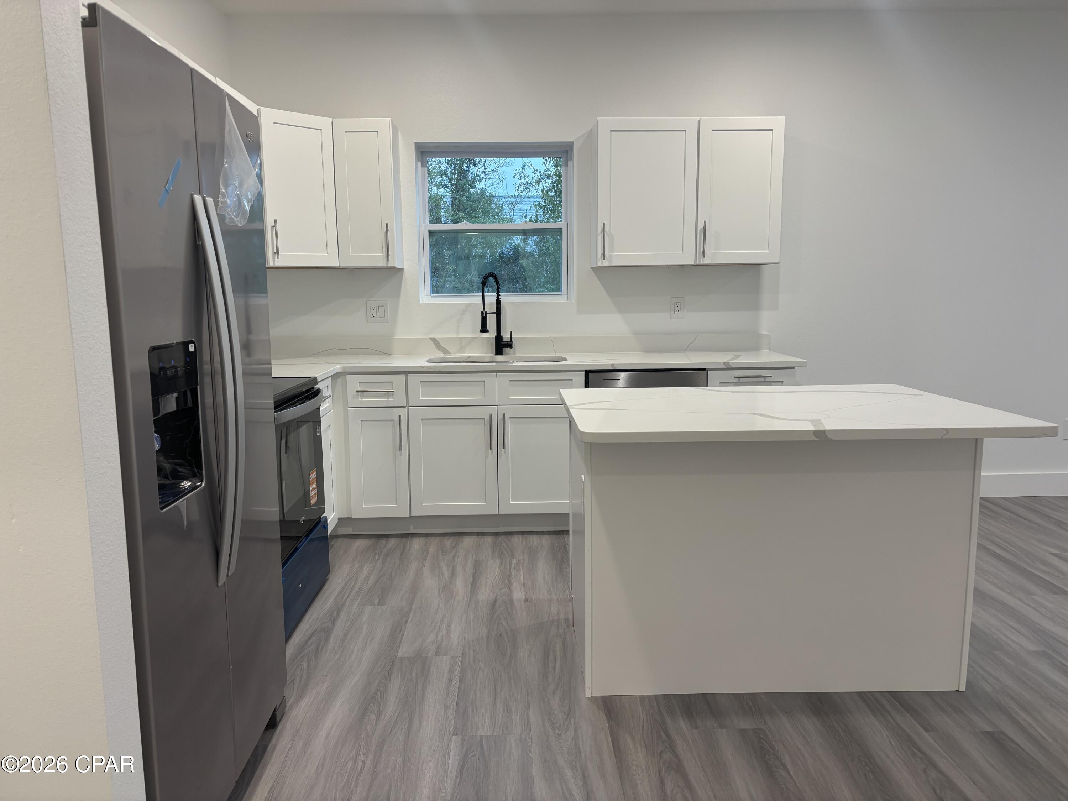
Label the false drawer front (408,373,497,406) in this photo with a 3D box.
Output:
[{"bbox_3d":[-0.413,-0.052,4.071,0.452,0.163,0.020,-1,8,-1],"label":"false drawer front"}]

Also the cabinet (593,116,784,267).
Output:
[{"bbox_3d":[0.830,-1.135,4.442,0.991,0.766,0.330,-1,8,-2],"label":"cabinet"}]

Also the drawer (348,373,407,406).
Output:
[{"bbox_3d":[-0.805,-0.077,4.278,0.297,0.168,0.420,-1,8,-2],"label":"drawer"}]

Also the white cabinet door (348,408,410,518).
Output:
[{"bbox_3d":[-0.801,0.322,4.166,0.298,0.575,0.020,-1,8,-1],"label":"white cabinet door"}]

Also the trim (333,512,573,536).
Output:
[{"bbox_3d":[-0.381,0.647,4.275,1.305,0.112,0.020,-1,8,-2],"label":"trim"}]

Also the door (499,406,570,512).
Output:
[{"bbox_3d":[0.044,0.311,4.181,0.451,0.575,0.020,-1,8,-1],"label":"door"}]

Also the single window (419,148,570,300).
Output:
[{"bbox_3d":[-0.233,-1.043,4.741,0.890,0.890,0.080,-1,8,-1],"label":"single window"}]

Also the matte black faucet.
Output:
[{"bbox_3d":[-0.213,-0.481,4.484,0.132,0.470,0.247,2,9,16],"label":"matte black faucet"}]

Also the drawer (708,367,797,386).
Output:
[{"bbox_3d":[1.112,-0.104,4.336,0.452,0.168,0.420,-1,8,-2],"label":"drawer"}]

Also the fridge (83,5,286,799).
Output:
[{"bbox_3d":[-1.122,0.151,1.864,0.875,1.742,0.837,-1,8,-1],"label":"fridge"}]

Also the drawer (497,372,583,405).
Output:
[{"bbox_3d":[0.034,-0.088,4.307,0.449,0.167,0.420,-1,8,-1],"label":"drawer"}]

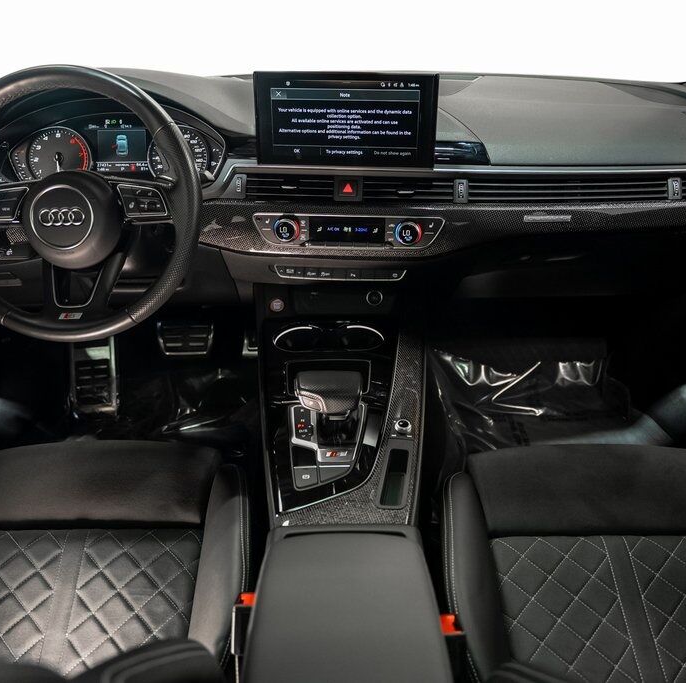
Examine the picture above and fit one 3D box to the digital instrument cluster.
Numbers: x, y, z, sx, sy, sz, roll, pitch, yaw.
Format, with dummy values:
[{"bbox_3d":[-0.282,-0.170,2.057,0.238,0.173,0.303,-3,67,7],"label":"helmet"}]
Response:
[{"bbox_3d":[-0.369,-0.315,1.160,0.355,0.115,0.050,0,14,0],"label":"digital instrument cluster"}]

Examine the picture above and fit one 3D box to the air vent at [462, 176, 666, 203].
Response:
[{"bbox_3d":[0.357,-0.241,1.130,0.320,0.040,0.035,0,24,0],"label":"air vent"}]

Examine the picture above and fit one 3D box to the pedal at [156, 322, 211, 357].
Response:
[{"bbox_3d":[-0.326,-0.003,1.470,0.116,0.070,0.030,0,-6,0],"label":"pedal"}]

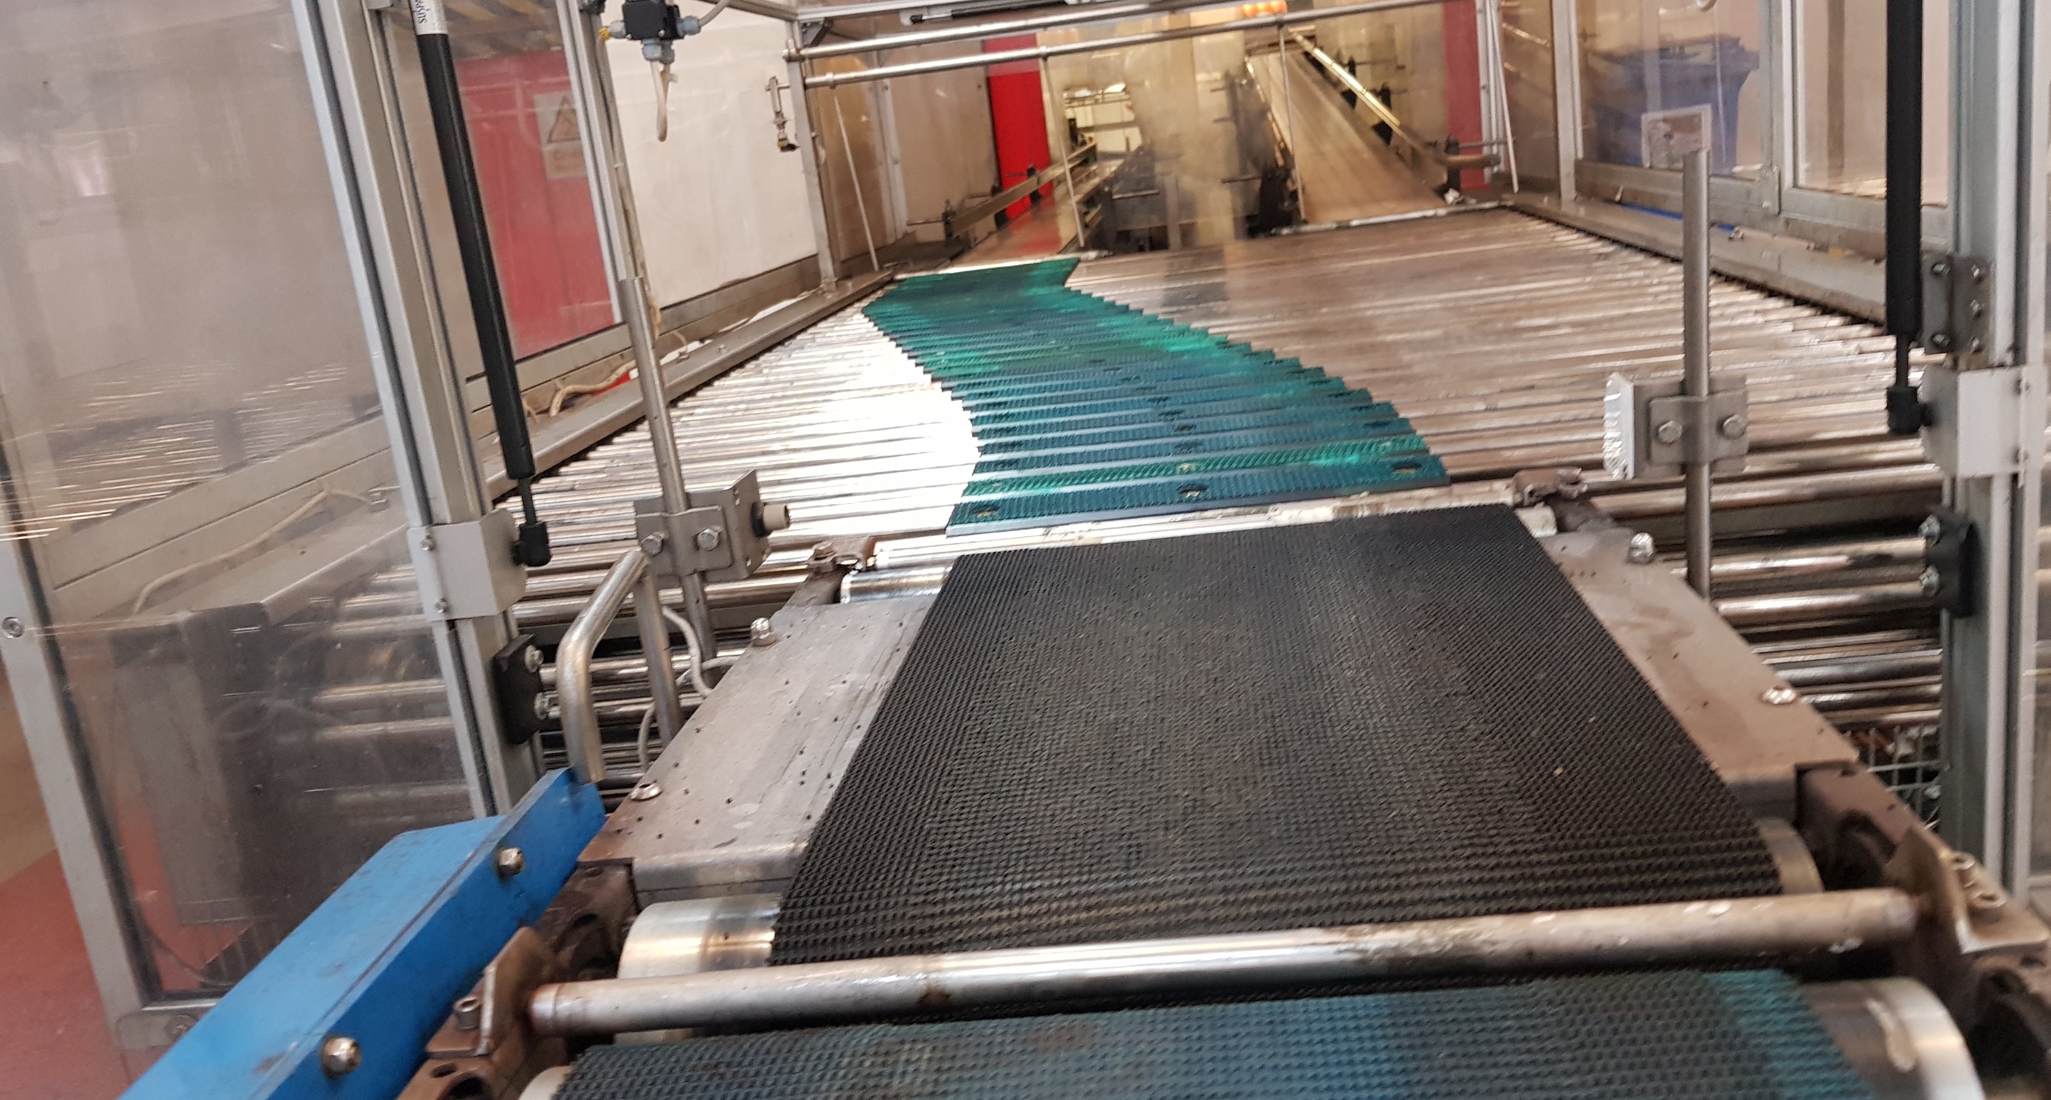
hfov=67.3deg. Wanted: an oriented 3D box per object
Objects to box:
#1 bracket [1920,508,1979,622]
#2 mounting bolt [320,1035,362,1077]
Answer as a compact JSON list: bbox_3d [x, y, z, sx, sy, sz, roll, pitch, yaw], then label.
[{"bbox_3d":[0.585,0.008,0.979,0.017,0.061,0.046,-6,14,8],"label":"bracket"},{"bbox_3d":[-0.248,0.183,0.558,0.009,0.015,0.015,-6,14,8],"label":"mounting bolt"}]

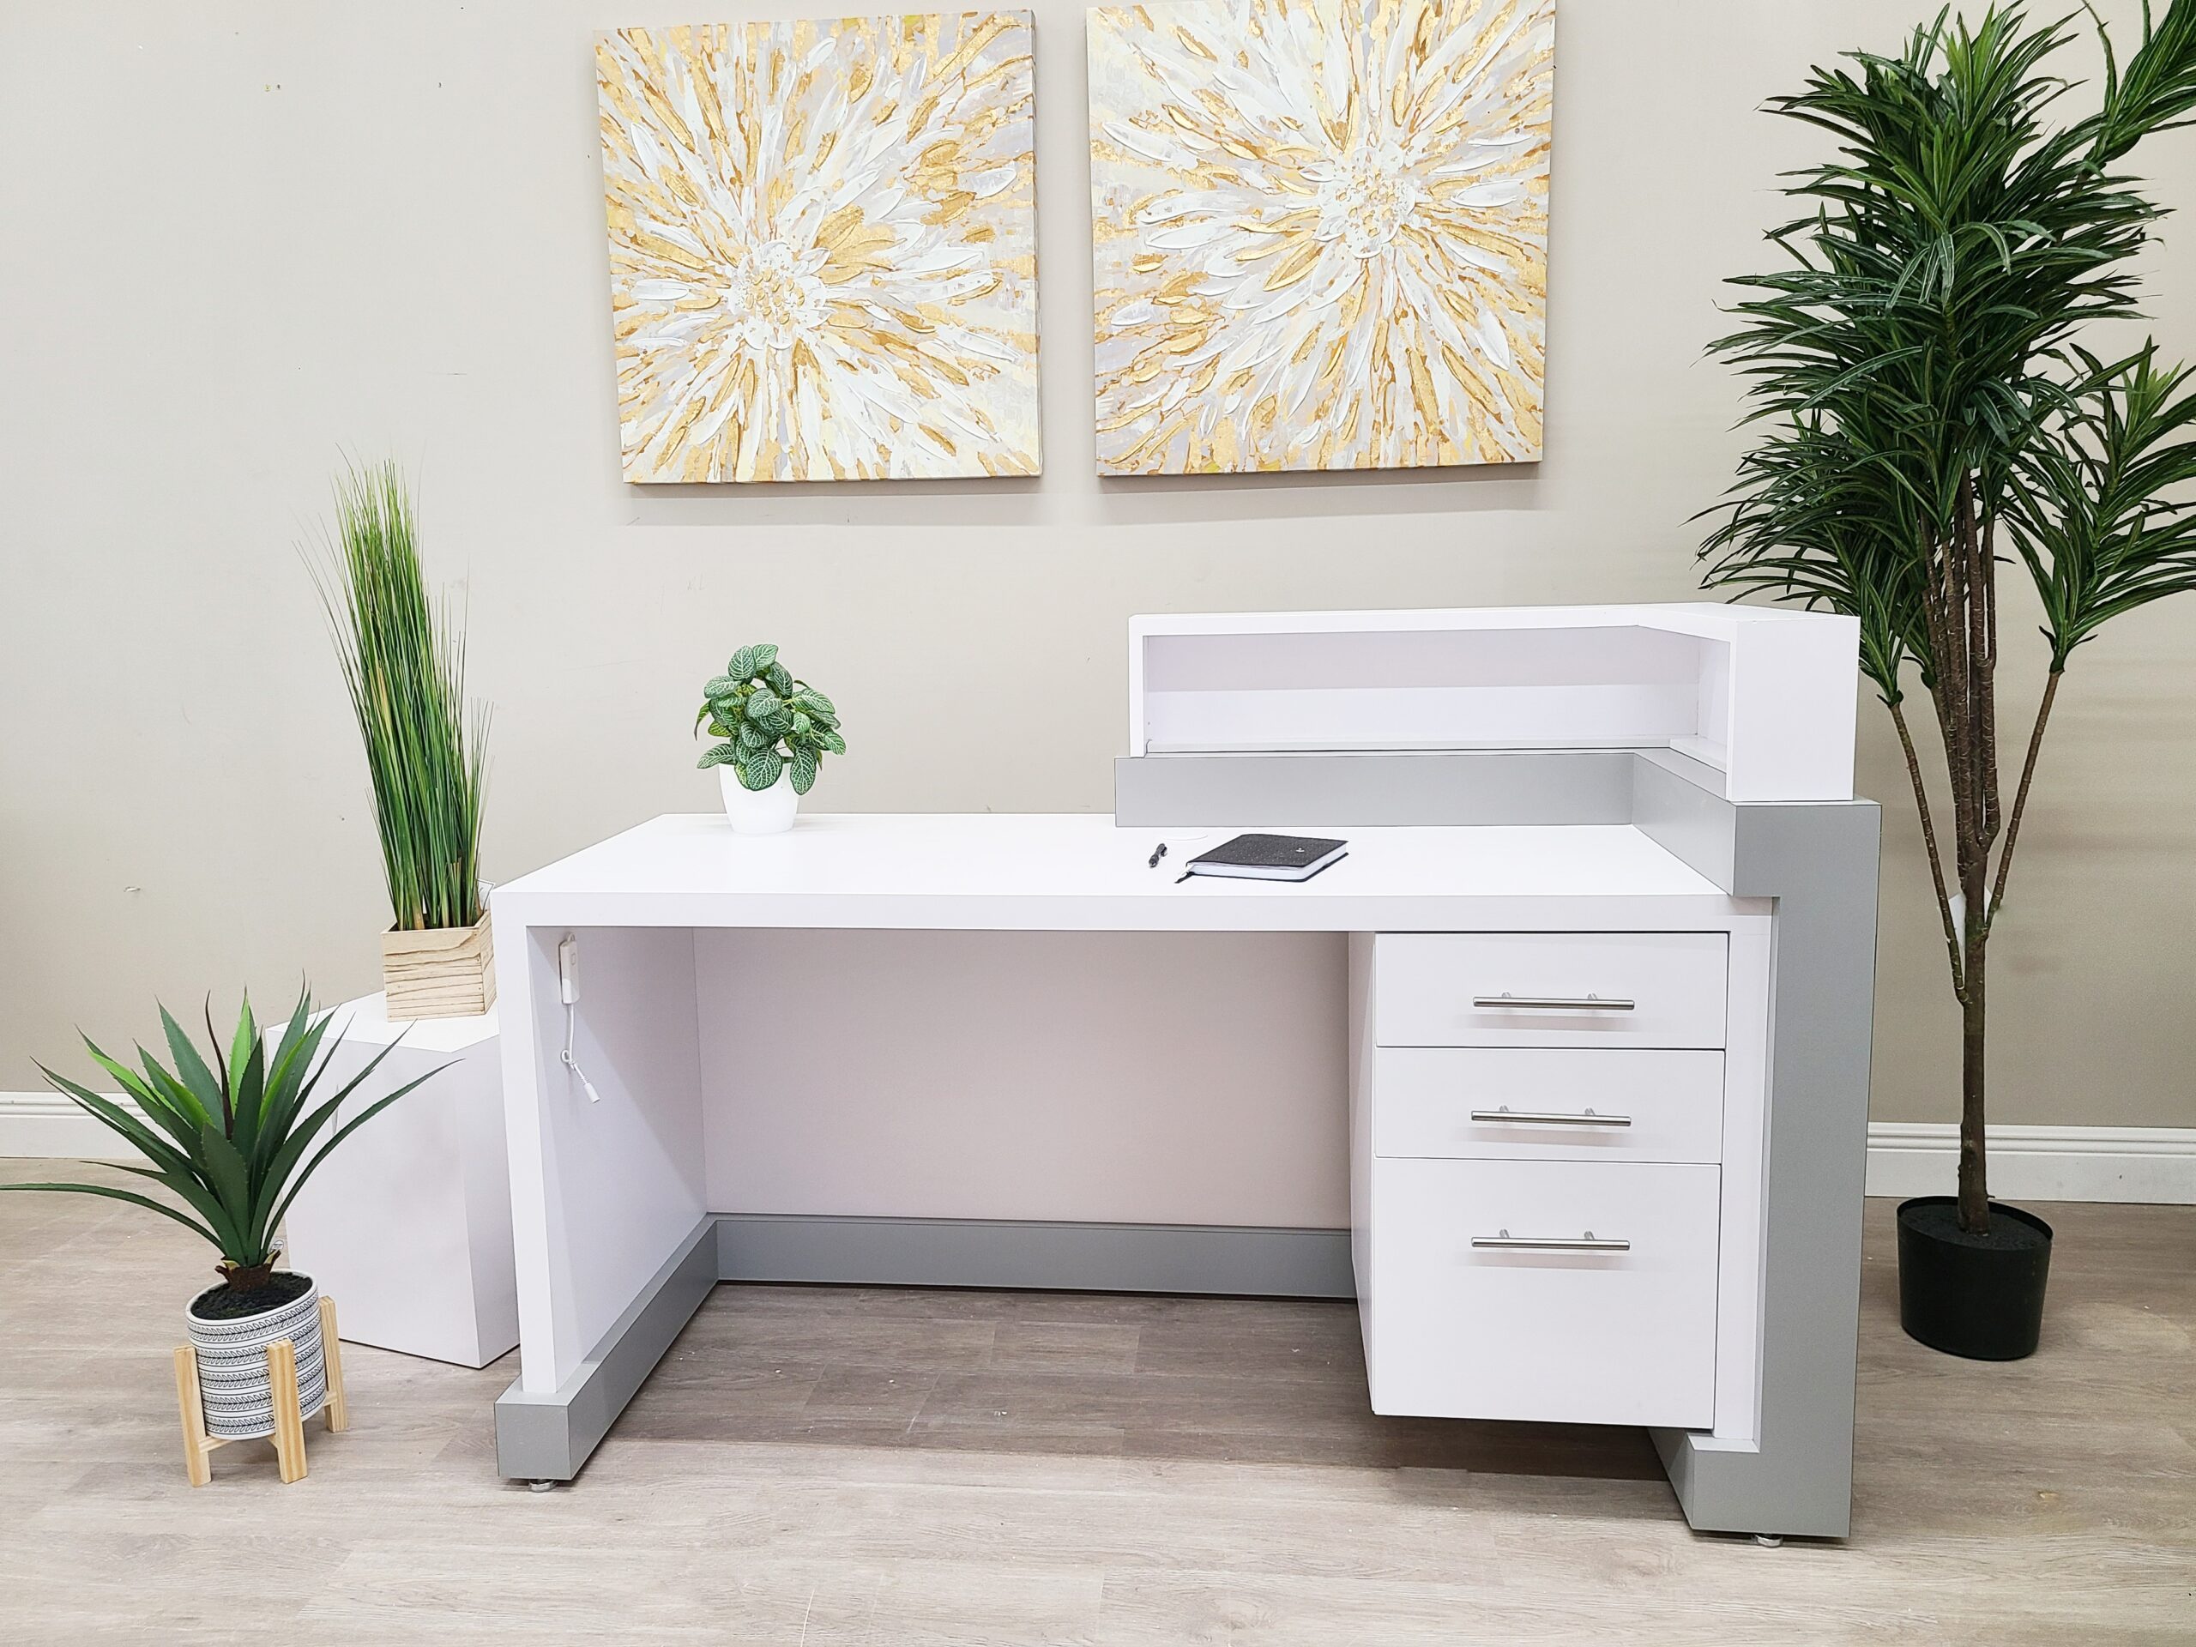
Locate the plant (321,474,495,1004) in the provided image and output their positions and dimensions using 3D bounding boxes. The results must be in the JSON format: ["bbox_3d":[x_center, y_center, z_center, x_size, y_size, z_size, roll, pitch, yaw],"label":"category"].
[{"bbox_3d":[-1.020,-0.122,2.469,0.215,0.820,0.180,-3,9,-11],"label":"plant"}]

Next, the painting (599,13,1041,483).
[{"bbox_3d":[-0.468,-0.968,2.819,0.745,0.745,0.040,0,9,6],"label":"painting"}]

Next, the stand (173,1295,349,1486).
[{"bbox_3d":[-1.075,0.729,2.133,0.145,0.187,0.145,-1,9,-1],"label":"stand"}]

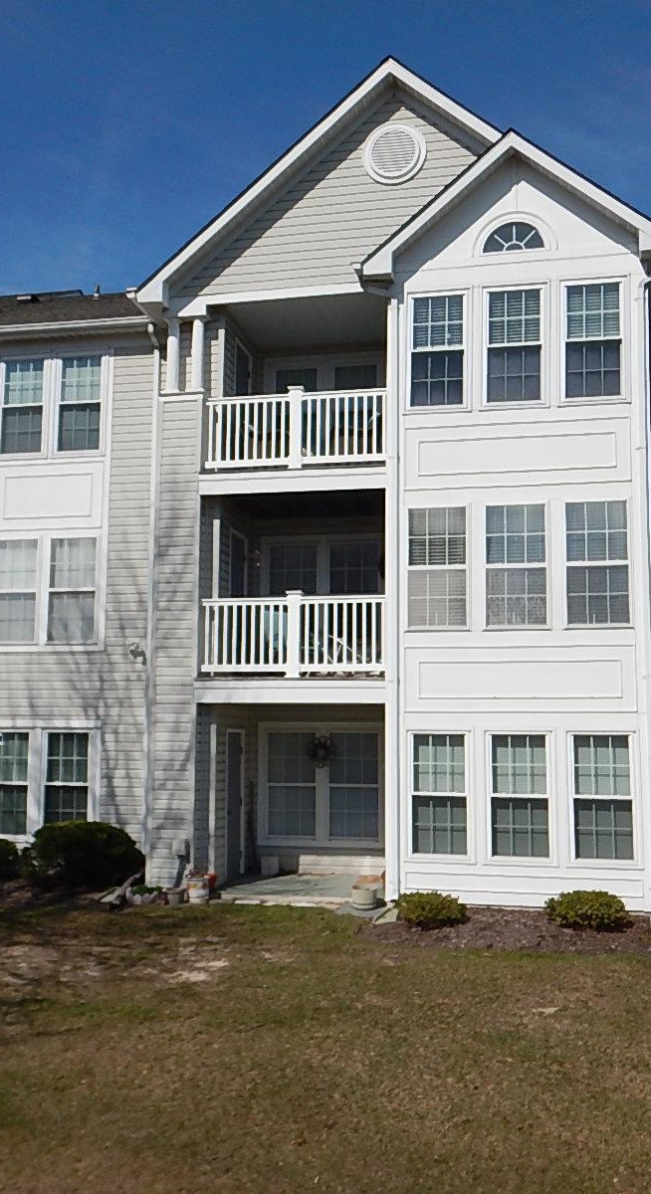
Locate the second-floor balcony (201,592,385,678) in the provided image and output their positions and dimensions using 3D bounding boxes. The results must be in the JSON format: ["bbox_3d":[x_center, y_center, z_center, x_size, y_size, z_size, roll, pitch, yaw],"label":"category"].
[{"bbox_3d":[-0.410,0.500,14.825,2.630,1.159,0.160,-1,-7,12],"label":"second-floor balcony"}]

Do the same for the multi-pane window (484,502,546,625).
[{"bbox_3d":[2.356,-0.401,13.642,0.755,1.520,0.080,-1,-8,12],"label":"multi-pane window"}]

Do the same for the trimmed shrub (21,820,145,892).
[{"bbox_3d":[-3.251,3.460,14.891,1.580,0.860,1.280,-1,-8,12],"label":"trimmed shrub"}]

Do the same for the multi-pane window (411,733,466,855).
[{"bbox_3d":[1.387,2.405,13.484,0.687,1.461,0.080,-1,-8,12],"label":"multi-pane window"}]

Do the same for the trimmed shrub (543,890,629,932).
[{"bbox_3d":[2.948,3.506,12.416,0.880,0.400,0.850,-1,-8,12],"label":"trimmed shrub"}]

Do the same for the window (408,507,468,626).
[{"bbox_3d":[1.417,-0.384,13.987,0.742,1.545,0.100,-1,-7,12],"label":"window"}]

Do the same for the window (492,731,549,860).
[{"bbox_3d":[2.360,2.418,13.440,0.702,1.478,0.100,-1,-7,12],"label":"window"}]

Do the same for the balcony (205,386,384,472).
[{"bbox_3d":[-0.400,-2.309,15.000,2.560,1.152,0.150,-1,-8,12],"label":"balcony"}]

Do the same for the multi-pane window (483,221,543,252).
[{"bbox_3d":[2.427,-4.665,14.277,0.777,0.421,0.100,-1,-7,12],"label":"multi-pane window"}]

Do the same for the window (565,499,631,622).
[{"bbox_3d":[3.344,-0.414,13.560,0.771,1.553,0.090,-1,-7,12],"label":"window"}]

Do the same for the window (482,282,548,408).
[{"bbox_3d":[2.389,-3.170,13.976,0.828,1.638,0.080,-1,-8,12],"label":"window"}]

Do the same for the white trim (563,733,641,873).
[{"bbox_3d":[3.314,2.433,13.201,0.881,1.627,0.100,-1,-7,12],"label":"white trim"}]

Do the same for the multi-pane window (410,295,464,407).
[{"bbox_3d":[1.436,-3.159,14.200,0.692,1.470,0.080,-1,-8,12],"label":"multi-pane window"}]

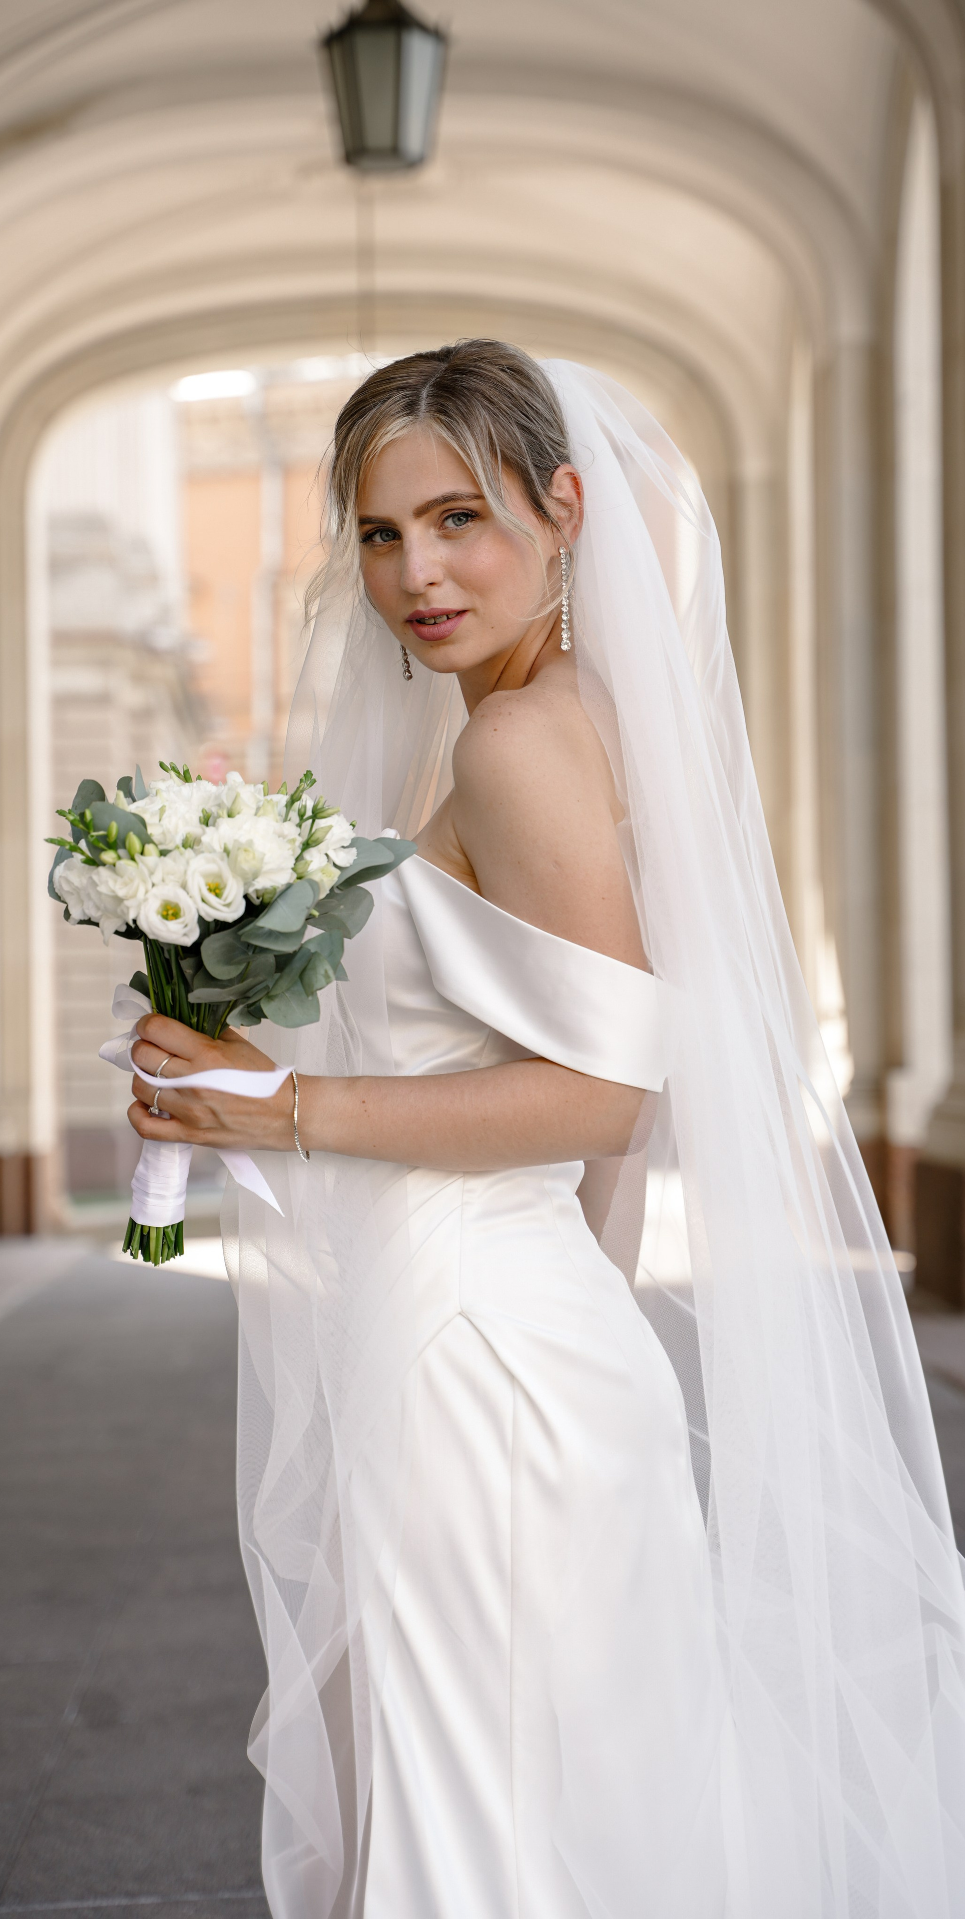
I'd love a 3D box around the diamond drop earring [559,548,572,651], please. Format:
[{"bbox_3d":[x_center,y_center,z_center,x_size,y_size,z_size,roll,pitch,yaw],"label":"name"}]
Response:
[{"bbox_3d":[0.059,-0.254,2.410,0.009,0.072,0.007,0,0,-9],"label":"diamond drop earring"}]

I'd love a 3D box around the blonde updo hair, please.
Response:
[{"bbox_3d":[-0.018,-0.348,2.460,0.180,0.200,0.220,-8,-1,29],"label":"blonde updo hair"}]

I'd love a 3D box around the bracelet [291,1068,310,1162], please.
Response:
[{"bbox_3d":[-0.123,0.106,2.320,0.010,0.064,0.056,-7,-1,12],"label":"bracelet"}]

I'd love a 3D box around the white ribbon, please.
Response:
[{"bbox_3d":[-0.195,0.098,2.310,0.128,0.158,0.085,3,0,6],"label":"white ribbon"}]

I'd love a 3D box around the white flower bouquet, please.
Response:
[{"bbox_3d":[-0.186,0.037,2.330,0.235,0.335,0.215,10,7,8],"label":"white flower bouquet"}]

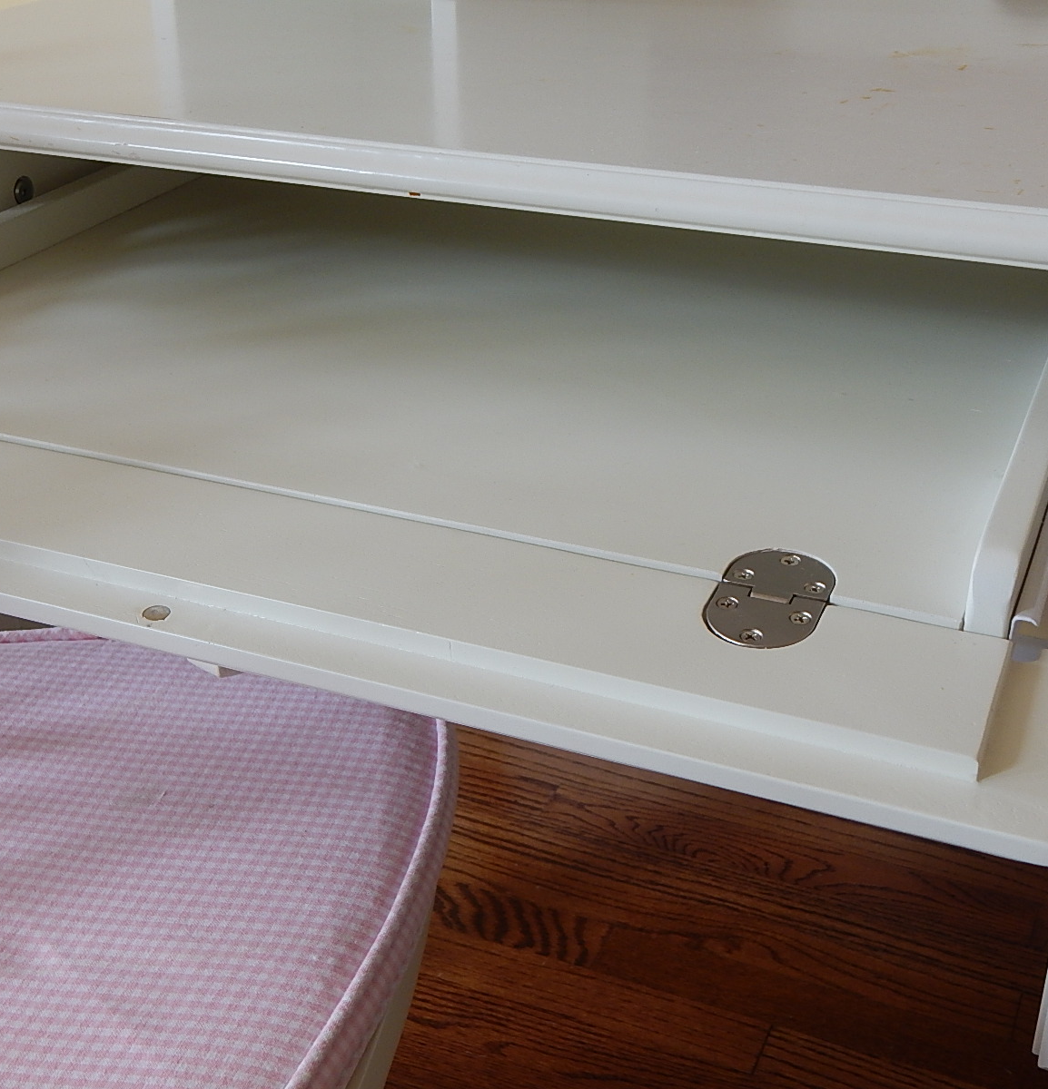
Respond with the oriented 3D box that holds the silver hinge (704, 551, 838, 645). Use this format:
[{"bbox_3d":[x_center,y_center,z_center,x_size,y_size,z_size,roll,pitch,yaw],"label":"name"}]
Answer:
[{"bbox_3d":[0.088,0.021,0.570,0.040,0.005,0.071,11,31,21],"label":"silver hinge"}]

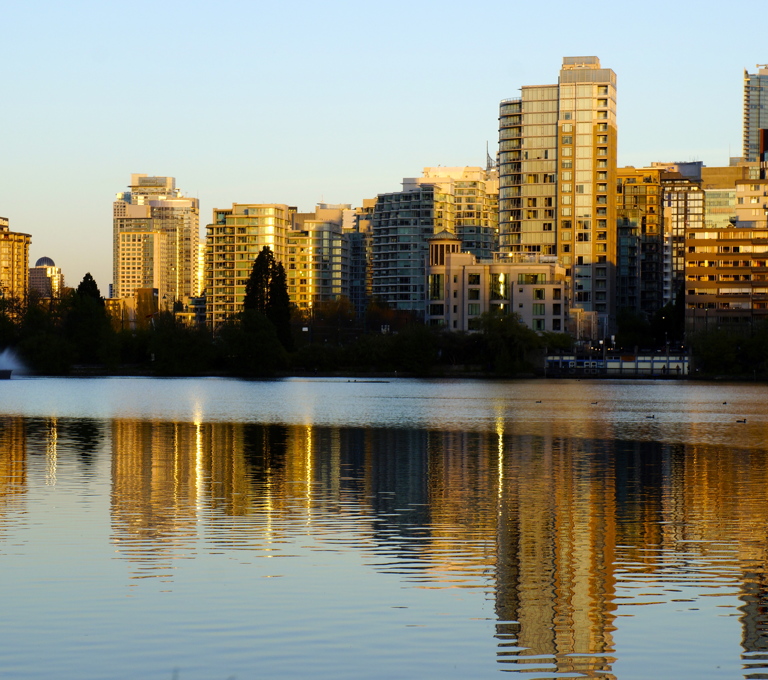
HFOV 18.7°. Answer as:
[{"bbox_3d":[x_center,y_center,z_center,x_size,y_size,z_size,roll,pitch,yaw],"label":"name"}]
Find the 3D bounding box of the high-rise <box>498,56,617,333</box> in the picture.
[{"bbox_3d":[40.350,-30.080,538.810,23.760,67.690,22.300,0,-1,13],"label":"high-rise"}]

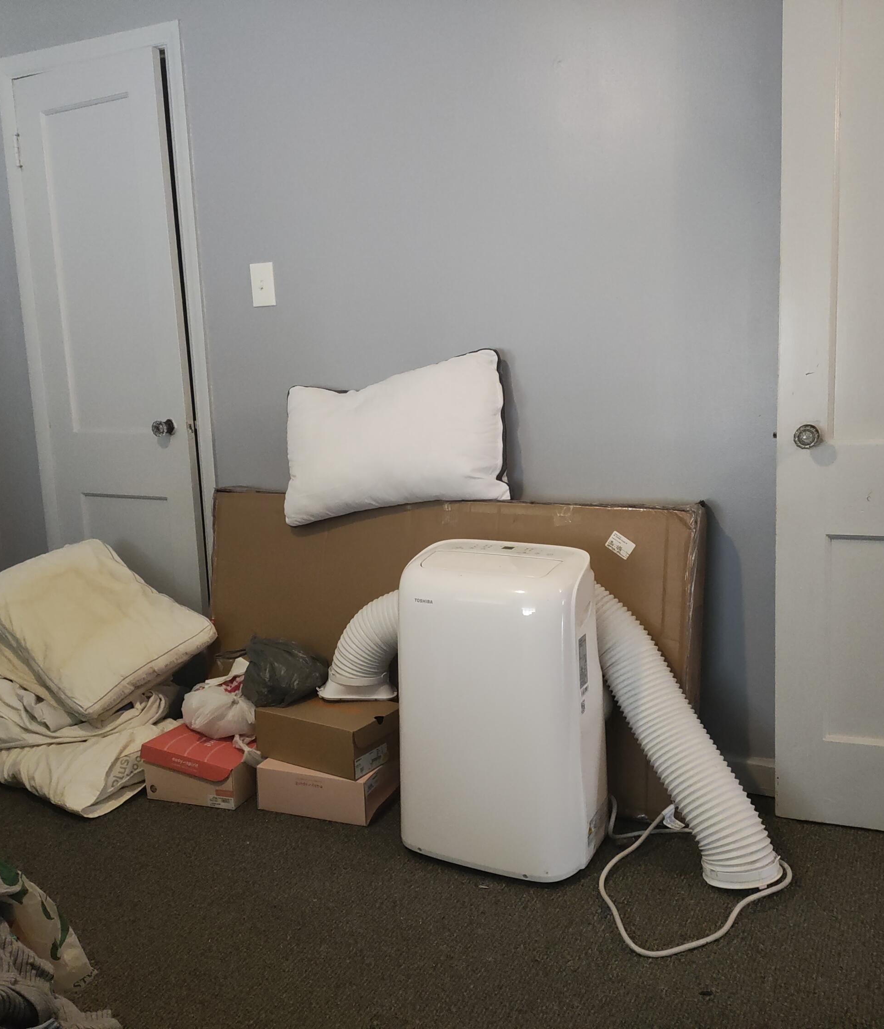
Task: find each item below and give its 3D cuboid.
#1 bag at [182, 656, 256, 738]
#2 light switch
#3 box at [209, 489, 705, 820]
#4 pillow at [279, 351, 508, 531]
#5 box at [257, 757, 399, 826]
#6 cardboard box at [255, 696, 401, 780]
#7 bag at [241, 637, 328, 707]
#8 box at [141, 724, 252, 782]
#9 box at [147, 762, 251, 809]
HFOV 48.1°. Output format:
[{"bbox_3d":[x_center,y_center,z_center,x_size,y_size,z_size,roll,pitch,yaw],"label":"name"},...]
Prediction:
[{"bbox_3d":[-0.599,0.496,2.657,0.210,0.185,0.180,2,10,24],"label":"bag"},{"bbox_3d":[-0.503,-0.645,2.789,0.073,0.116,0.012,2,10,24],"label":"light switch"},{"bbox_3d":[-0.031,0.316,2.628,1.380,0.740,0.100,2,0,24],"label":"box"},{"bbox_3d":[-0.137,-0.192,2.606,0.640,0.415,0.130,-3,-1,24],"label":"pillow"},{"bbox_3d":[-0.283,0.670,2.499,0.300,0.111,0.190,1,10,22],"label":"box"},{"bbox_3d":[-0.284,0.548,2.517,0.324,0.124,0.195,4,11,35],"label":"cardboard box"},{"bbox_3d":[-0.412,0.412,2.585,0.225,0.165,0.170,2,10,24],"label":"bag"},{"bbox_3d":[-0.591,0.607,2.620,0.265,0.055,0.270,5,11,19],"label":"box"},{"bbox_3d":[-0.594,0.660,2.644,0.260,0.112,0.270,1,10,20],"label":"box"}]

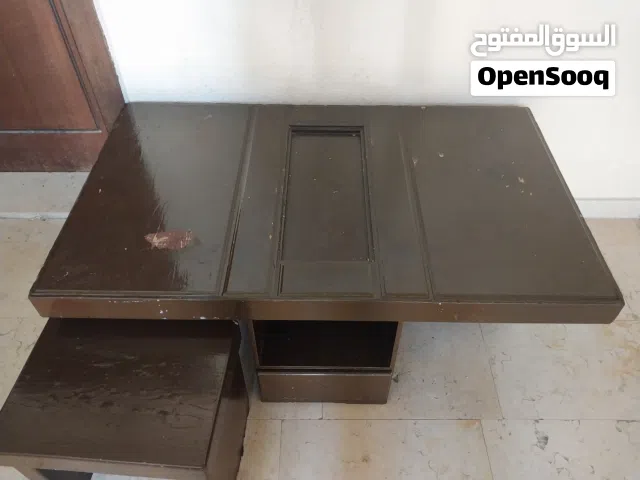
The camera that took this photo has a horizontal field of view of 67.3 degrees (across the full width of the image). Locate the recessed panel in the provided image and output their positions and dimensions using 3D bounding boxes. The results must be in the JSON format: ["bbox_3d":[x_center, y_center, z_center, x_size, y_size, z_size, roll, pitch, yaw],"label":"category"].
[{"bbox_3d":[0.014,-0.110,1.099,0.183,0.022,0.434,1,48,1],"label":"recessed panel"}]

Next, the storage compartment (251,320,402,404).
[{"bbox_3d":[0.015,0.113,1.229,0.309,0.386,0.451,1,48,1],"label":"storage compartment"}]

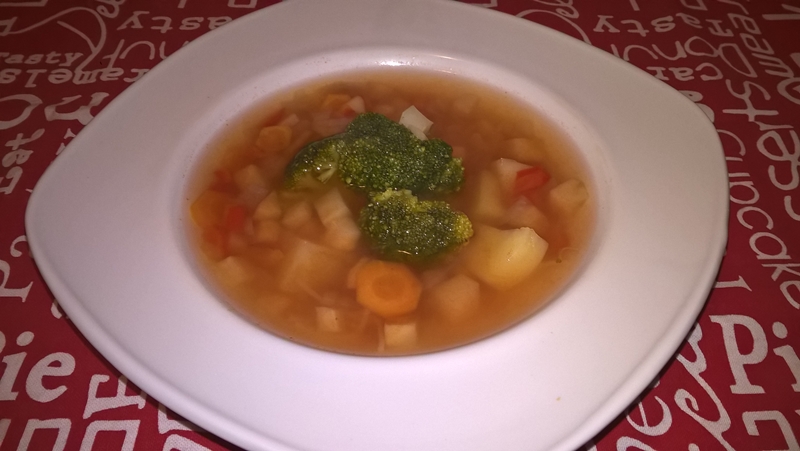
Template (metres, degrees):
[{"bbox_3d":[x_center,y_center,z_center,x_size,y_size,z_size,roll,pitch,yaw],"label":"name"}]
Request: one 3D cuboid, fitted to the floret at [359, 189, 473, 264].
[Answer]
[{"bbox_3d":[0.006,0.001,0.236,0.041,0.025,0.028,0,46,0],"label":"floret"}]

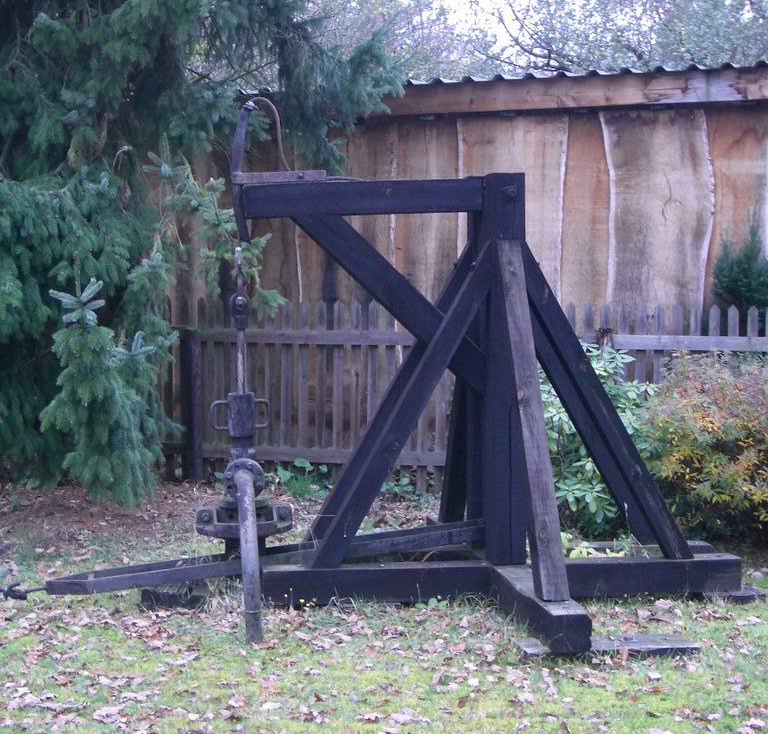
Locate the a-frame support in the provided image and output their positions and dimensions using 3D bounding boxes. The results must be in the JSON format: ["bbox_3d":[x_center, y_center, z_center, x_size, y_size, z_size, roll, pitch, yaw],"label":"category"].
[{"bbox_3d":[0.501,0.085,6.994,2.375,1.988,2.680,-1,3,-9],"label":"a-frame support"}]

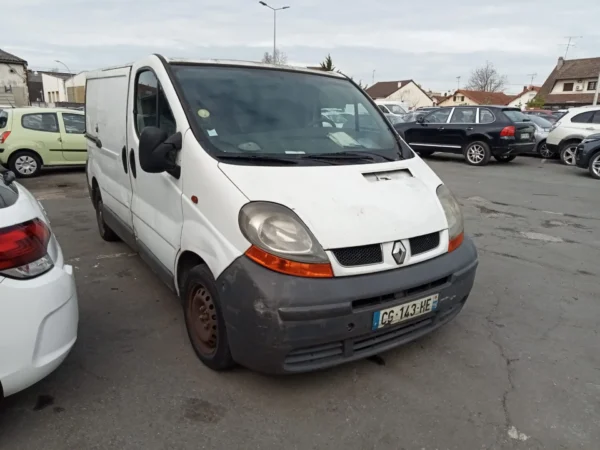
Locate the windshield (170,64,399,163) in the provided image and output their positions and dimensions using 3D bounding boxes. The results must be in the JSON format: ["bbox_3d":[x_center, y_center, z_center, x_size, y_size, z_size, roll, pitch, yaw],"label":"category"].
[{"bbox_3d":[0.015,-0.785,3.459,1.600,0.180,1.124,-8,53,-33],"label":"windshield"}]

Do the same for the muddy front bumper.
[{"bbox_3d":[0.463,0.402,3.016,1.860,0.620,0.600,-8,17,-33],"label":"muddy front bumper"}]

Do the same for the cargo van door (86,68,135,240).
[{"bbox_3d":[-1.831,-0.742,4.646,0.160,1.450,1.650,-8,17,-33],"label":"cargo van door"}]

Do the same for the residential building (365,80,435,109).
[{"bbox_3d":[12.821,-17.085,66.993,7.142,5.214,8.970,-3,15,-19],"label":"residential building"}]

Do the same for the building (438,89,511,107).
[{"bbox_3d":[34.318,-22.779,92.695,13.224,5.197,9.257,-7,16,-33],"label":"building"}]

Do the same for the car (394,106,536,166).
[{"bbox_3d":[5.003,-2.961,15.745,1.930,1.700,4.780,-10,18,-39],"label":"car"}]

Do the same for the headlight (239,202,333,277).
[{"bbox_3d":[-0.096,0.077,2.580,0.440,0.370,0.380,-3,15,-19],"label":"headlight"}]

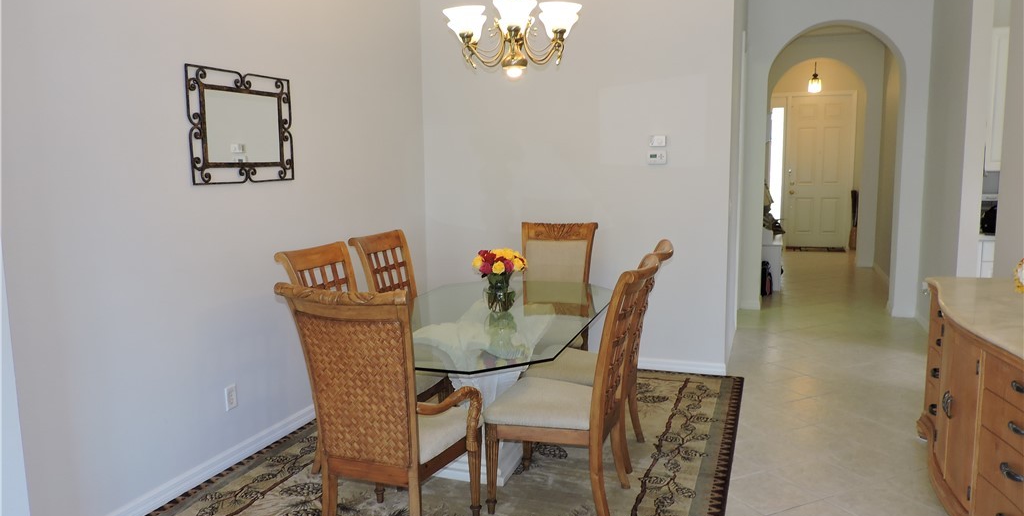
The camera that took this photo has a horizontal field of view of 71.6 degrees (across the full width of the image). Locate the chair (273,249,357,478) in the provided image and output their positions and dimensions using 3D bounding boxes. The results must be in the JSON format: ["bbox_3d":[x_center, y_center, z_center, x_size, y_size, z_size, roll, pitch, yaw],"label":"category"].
[{"bbox_3d":[-0.675,0.486,3.427,0.650,1.056,0.513,2,8,20],"label":"chair"}]

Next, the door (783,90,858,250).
[{"bbox_3d":[5.098,-1.405,11.751,1.000,2.480,0.090,2,8,20],"label":"door"}]

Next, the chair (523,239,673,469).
[{"bbox_3d":[0.422,0.455,3.543,0.643,1.056,0.513,2,8,20],"label":"chair"}]

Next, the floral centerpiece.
[{"bbox_3d":[-0.058,0.107,3.426,0.256,0.287,0.248,-1,7,0],"label":"floral centerpiece"}]

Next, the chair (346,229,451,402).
[{"bbox_3d":[-0.480,0.402,4.050,0.643,1.056,0.513,2,8,20],"label":"chair"}]

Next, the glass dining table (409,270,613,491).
[{"bbox_3d":[-0.122,0.634,3.409,1.046,0.751,1.864,2,8,18],"label":"glass dining table"}]

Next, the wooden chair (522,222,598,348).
[{"bbox_3d":[0.227,0.349,4.367,0.546,1.059,0.650,2,8,20],"label":"wooden chair"}]

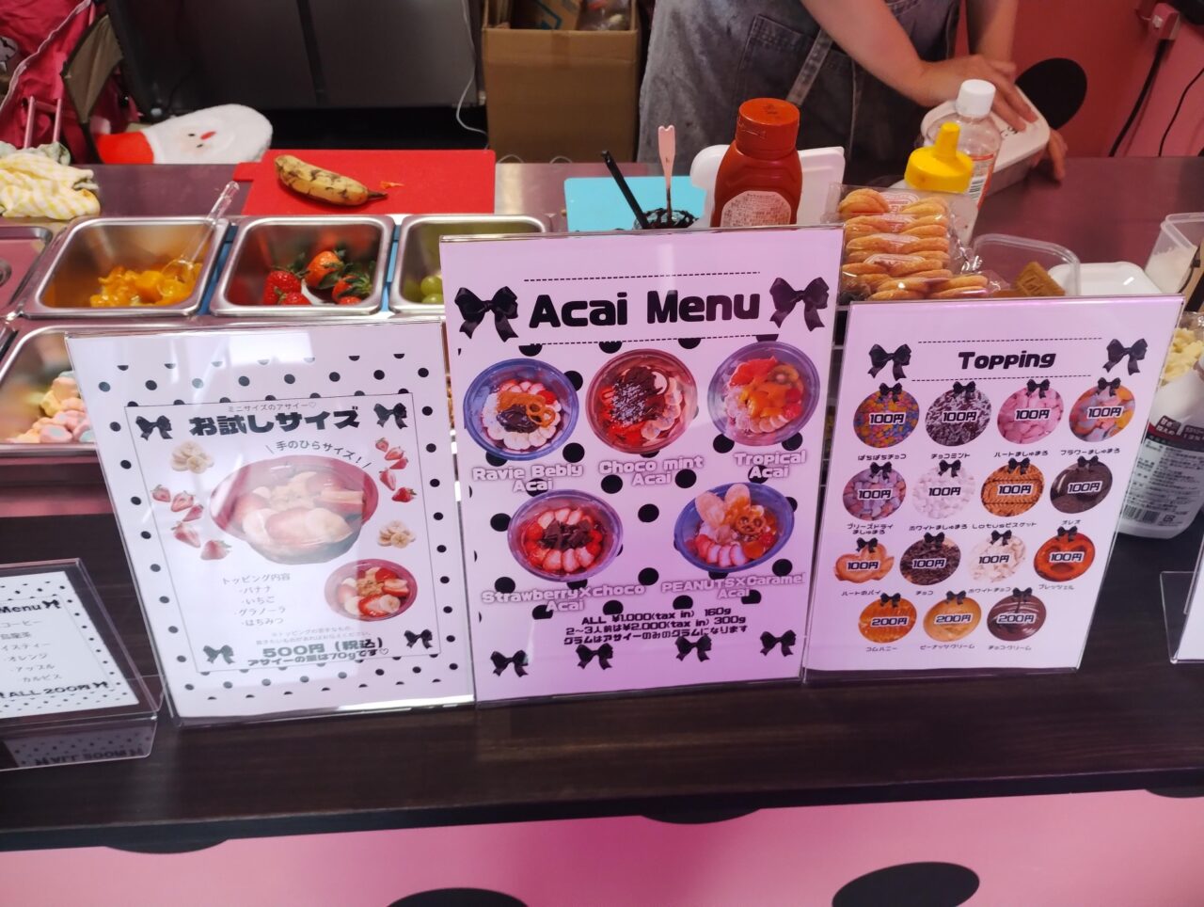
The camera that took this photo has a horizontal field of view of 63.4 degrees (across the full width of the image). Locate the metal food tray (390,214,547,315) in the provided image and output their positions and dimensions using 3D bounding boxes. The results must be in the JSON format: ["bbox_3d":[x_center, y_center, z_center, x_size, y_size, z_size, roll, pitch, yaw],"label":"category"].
[{"bbox_3d":[-0.126,-0.154,1.001,0.161,0.100,0.176,-1,44,-3],"label":"metal food tray"}]

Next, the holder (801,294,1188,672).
[{"bbox_3d":[0.222,0.032,0.579,0.184,0.250,0.072,-1,44,-3],"label":"holder"}]

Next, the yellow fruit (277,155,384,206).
[{"bbox_3d":[-0.309,-0.303,1.092,0.150,0.035,0.043,21,47,19],"label":"yellow fruit"}]

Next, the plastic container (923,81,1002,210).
[{"bbox_3d":[0.355,-0.277,0.987,0.070,0.189,0.070,-2,44,-4],"label":"plastic container"}]

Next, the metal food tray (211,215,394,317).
[{"bbox_3d":[-0.291,-0.151,0.994,0.161,0.100,0.176,-1,44,-3],"label":"metal food tray"}]

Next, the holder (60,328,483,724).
[{"bbox_3d":[-0.171,0.050,0.546,0.184,0.250,0.072,-3,44,-5],"label":"holder"}]

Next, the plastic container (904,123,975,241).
[{"bbox_3d":[0.309,-0.225,0.933,0.059,0.186,0.059,-2,44,-4],"label":"plastic container"}]

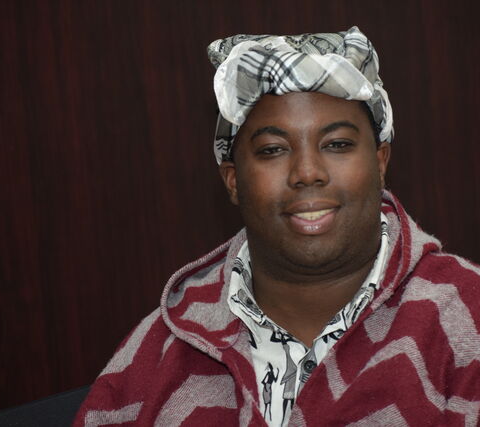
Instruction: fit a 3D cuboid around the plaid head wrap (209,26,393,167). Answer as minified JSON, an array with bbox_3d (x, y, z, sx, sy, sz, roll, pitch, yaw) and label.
[{"bbox_3d":[0.062,-0.122,3.370,0.185,0.140,0.210,-4,0,-3],"label":"plaid head wrap"}]

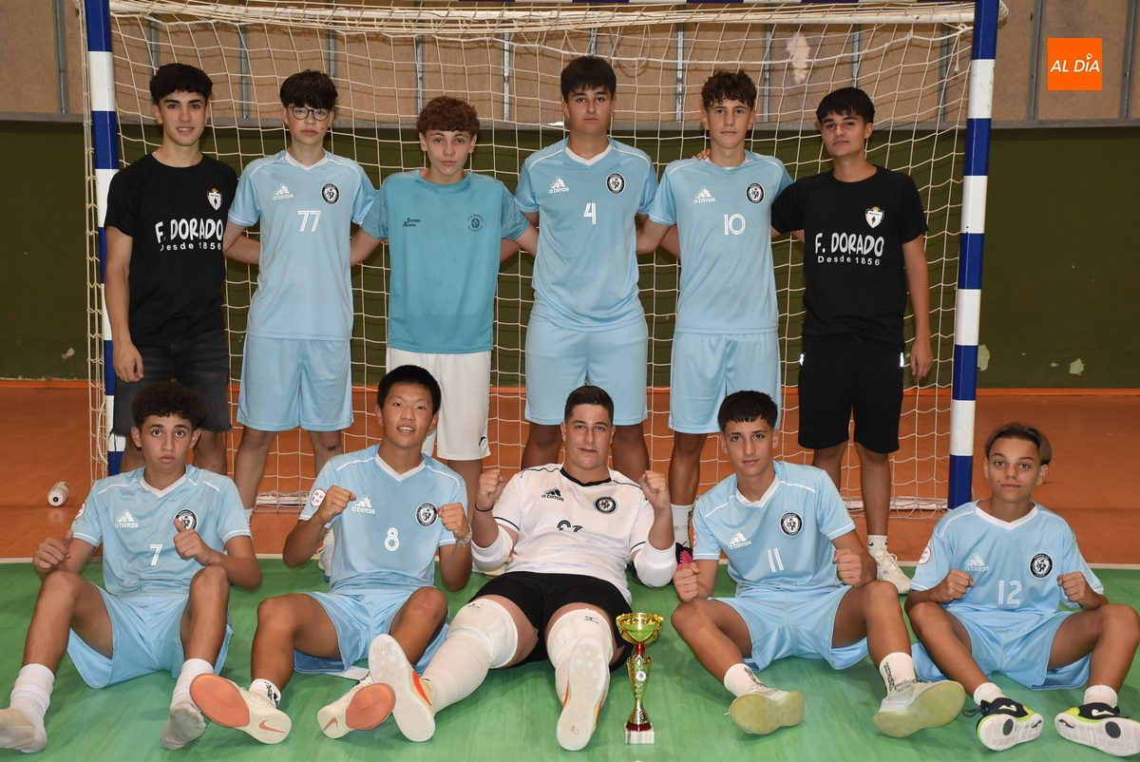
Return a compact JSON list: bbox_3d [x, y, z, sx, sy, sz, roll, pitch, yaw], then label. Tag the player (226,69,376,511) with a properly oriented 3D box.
[{"bbox_3d":[-0.938,-0.190,6.328,0.600,1.775,0.400,-2,12,-12],"label":"player"}]

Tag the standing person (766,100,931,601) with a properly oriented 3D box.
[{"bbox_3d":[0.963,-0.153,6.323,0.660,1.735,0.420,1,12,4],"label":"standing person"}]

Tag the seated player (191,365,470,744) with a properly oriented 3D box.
[{"bbox_3d":[-0.672,0.468,5.412,0.720,0.870,1.050,1,12,4],"label":"seated player"}]

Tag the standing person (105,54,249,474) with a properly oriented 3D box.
[{"bbox_3d":[-1.327,-0.197,6.308,0.580,1.790,0.390,-4,13,-20],"label":"standing person"}]

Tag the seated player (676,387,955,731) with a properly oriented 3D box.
[{"bbox_3d":[0.713,0.498,5.441,0.790,0.820,1.030,0,12,-3],"label":"seated player"}]

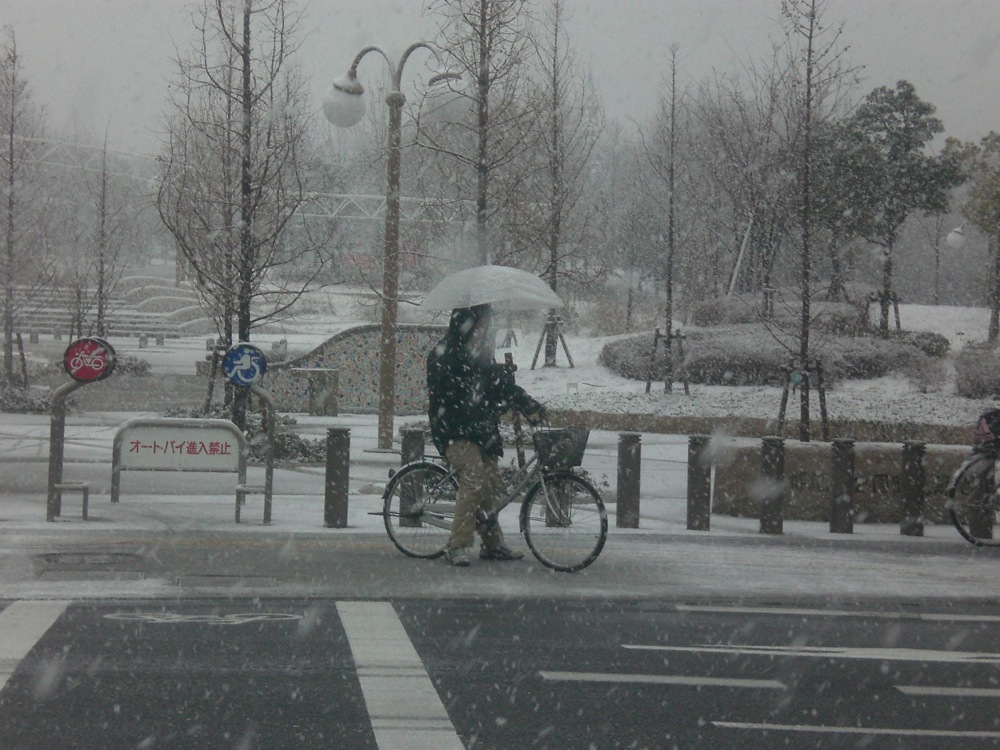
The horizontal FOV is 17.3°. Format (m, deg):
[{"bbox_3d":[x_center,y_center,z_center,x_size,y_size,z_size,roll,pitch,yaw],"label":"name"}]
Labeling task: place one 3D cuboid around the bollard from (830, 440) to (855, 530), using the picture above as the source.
[{"bbox_3d":[2.624,0.844,25.191,0.177,0.730,0.177,1,1,0],"label":"bollard"}]

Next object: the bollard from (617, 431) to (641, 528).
[{"bbox_3d":[0.986,0.800,25.091,0.177,0.730,0.177,1,1,0],"label":"bollard"}]

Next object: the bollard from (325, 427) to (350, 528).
[{"bbox_3d":[-1.204,0.760,24.391,0.177,0.740,0.177,1,1,0],"label":"bollard"}]

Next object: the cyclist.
[{"bbox_3d":[-0.089,0.394,22.078,0.640,1.740,0.540,2,2,29],"label":"cyclist"}]

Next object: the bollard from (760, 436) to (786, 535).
[{"bbox_3d":[2.080,0.839,25.091,0.177,0.735,0.177,1,1,0],"label":"bollard"}]

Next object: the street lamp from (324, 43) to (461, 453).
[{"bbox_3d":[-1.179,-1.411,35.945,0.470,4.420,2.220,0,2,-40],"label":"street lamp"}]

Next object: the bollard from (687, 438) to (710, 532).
[{"bbox_3d":[1.525,0.820,25.091,0.177,0.730,0.177,1,1,0],"label":"bollard"}]

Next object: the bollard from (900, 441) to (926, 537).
[{"bbox_3d":[3.164,0.863,25.191,0.177,0.730,0.177,1,1,0],"label":"bollard"}]

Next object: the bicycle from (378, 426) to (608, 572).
[{"bbox_3d":[-0.017,0.760,22.087,1.800,1.030,0.570,2,2,33],"label":"bicycle"}]

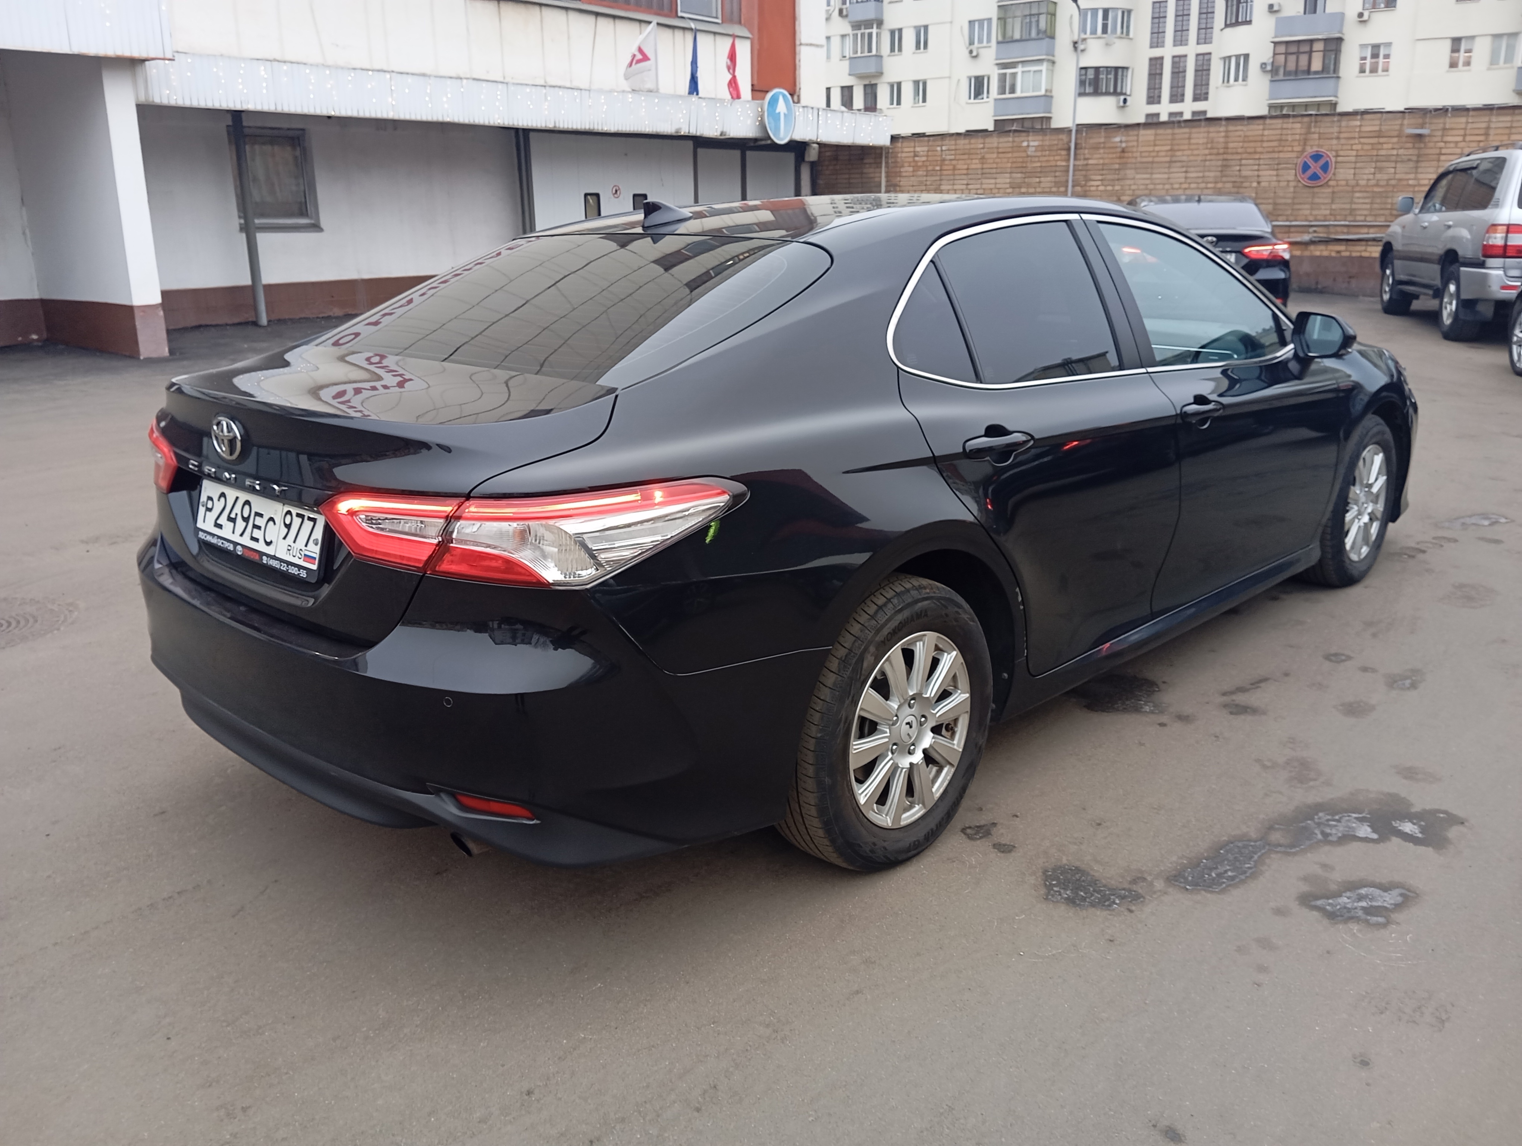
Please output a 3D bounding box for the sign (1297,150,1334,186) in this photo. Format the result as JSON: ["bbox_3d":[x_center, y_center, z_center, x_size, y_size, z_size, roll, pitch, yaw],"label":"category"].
[{"bbox_3d":[8.913,-6.510,19.800,0.550,0.550,0.030,5,17,21],"label":"sign"}]

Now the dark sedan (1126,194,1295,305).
[{"bbox_3d":[5.160,-3.770,15.050,1.840,1.450,4.880,2,16,12],"label":"dark sedan"}]

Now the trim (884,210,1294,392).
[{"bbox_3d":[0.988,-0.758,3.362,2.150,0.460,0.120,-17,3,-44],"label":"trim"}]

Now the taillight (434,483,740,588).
[{"bbox_3d":[-0.293,-0.079,2.065,0.310,0.150,0.440,13,21,42],"label":"taillight"}]

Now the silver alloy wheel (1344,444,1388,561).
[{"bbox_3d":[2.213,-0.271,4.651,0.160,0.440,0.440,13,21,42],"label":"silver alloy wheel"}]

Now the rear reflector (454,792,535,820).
[{"bbox_3d":[-0.457,0.392,2.097,0.165,0.032,0.032,6,17,23],"label":"rear reflector"}]

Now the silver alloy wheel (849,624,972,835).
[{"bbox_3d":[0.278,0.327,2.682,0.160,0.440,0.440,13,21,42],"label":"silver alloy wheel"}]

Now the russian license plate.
[{"bbox_3d":[-0.990,-0.093,2.419,0.525,0.124,0.020,13,6,42],"label":"russian license plate"}]

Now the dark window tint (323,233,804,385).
[{"bbox_3d":[-0.469,-0.639,2.850,1.240,0.120,0.680,13,45,42],"label":"dark window tint"}]

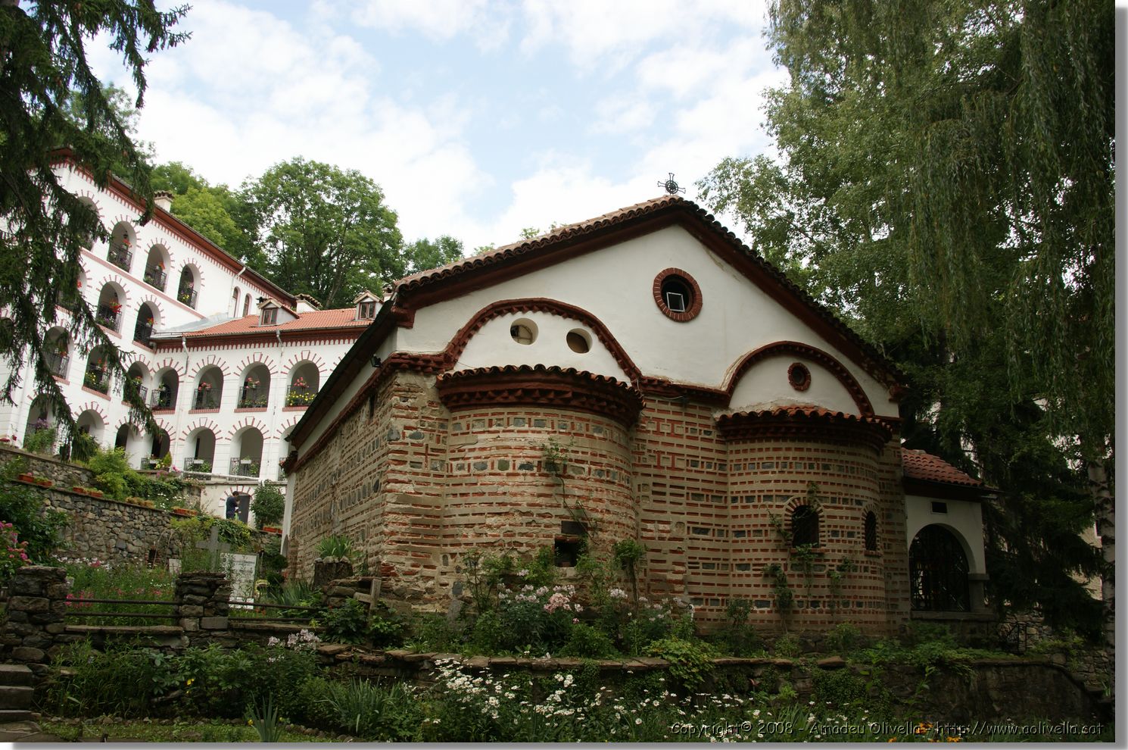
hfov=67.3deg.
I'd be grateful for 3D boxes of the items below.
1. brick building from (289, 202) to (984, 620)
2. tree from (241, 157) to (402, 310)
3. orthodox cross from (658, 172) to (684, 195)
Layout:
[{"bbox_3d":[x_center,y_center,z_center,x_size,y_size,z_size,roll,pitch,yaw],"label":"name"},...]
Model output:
[{"bbox_3d":[0.220,1.852,20.744,12.232,7.350,16.065,7,-15,-21],"label":"brick building"},{"bbox_3d":[-17.042,-8.468,60.000,12.000,14.000,12.000,2,-14,0],"label":"tree"},{"bbox_3d":[1.916,-3.372,15.019,0.565,0.462,0.060,7,-15,-21],"label":"orthodox cross"}]

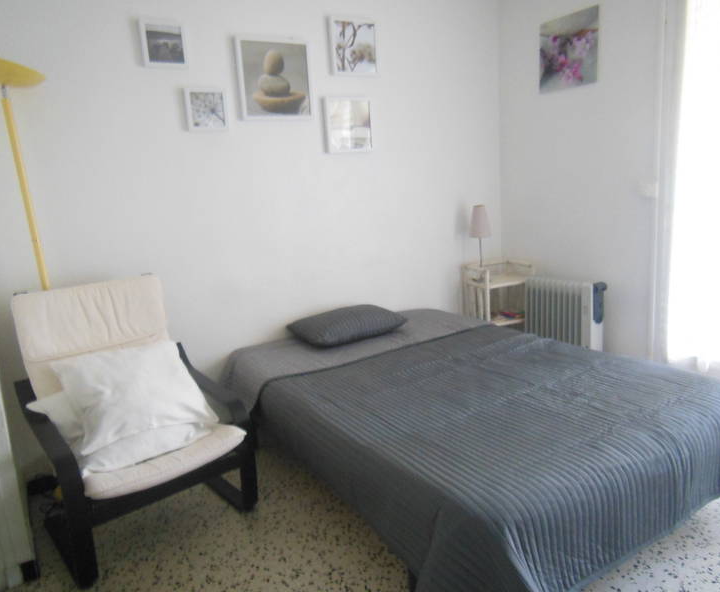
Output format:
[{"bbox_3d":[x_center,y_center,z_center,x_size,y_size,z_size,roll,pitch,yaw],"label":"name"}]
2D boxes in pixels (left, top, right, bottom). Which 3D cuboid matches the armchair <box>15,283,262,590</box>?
[{"bbox_3d":[-0.910,0.440,2.261,0.680,0.935,0.830,-13,14,-36],"label":"armchair"}]

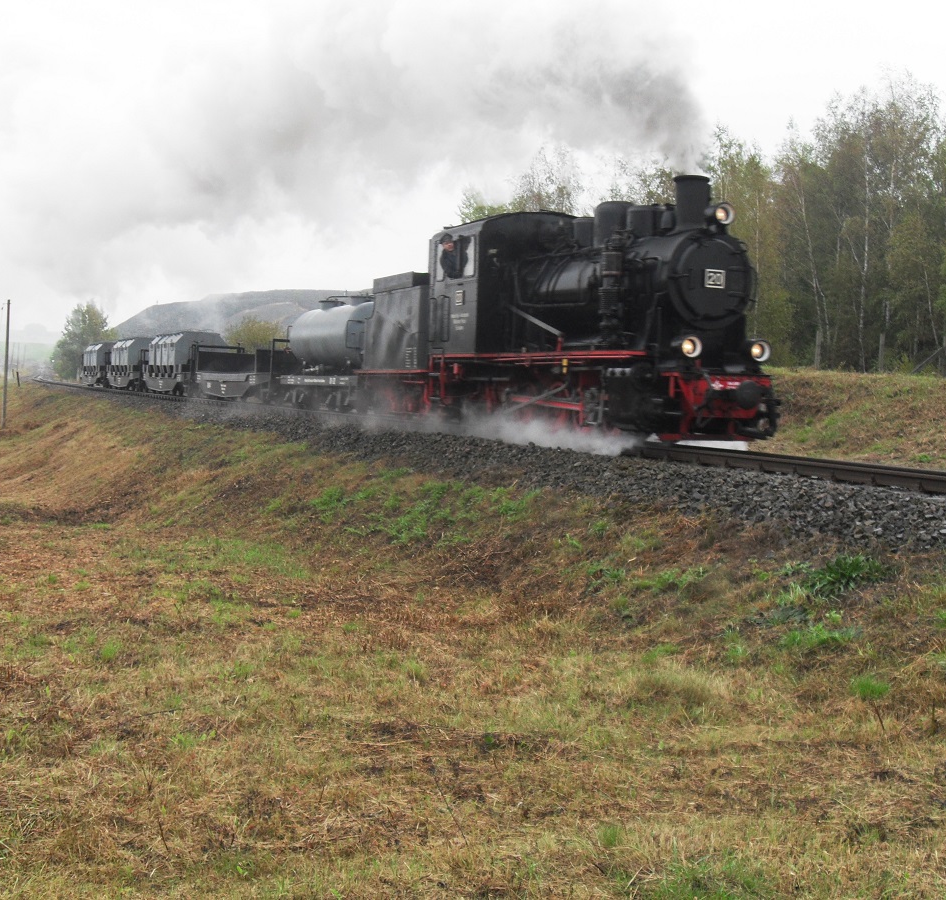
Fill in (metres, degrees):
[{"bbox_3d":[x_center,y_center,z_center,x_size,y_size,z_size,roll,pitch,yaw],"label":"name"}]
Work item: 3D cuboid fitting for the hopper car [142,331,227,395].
[{"bbox_3d":[-9.802,-2.971,48.452,1.780,2.280,9.900,2,2,-22],"label":"hopper car"}]

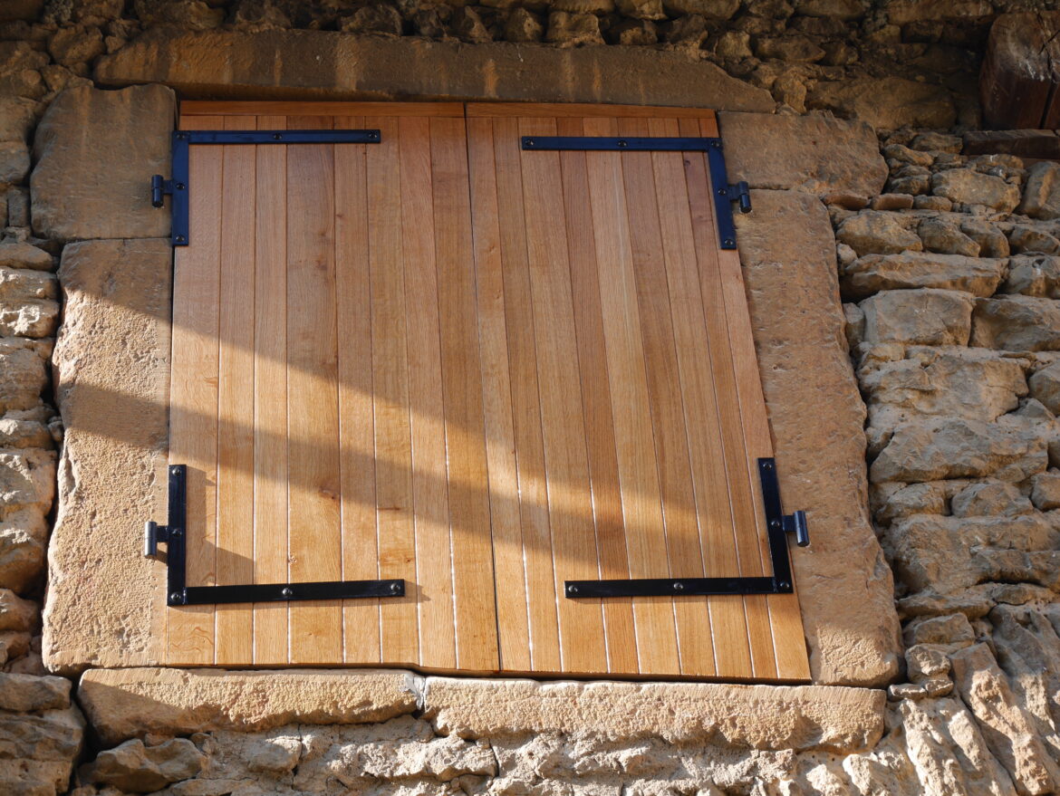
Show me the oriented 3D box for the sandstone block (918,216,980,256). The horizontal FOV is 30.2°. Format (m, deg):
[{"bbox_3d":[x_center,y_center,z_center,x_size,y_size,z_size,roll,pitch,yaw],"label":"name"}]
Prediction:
[{"bbox_3d":[0.930,-0.332,4.416,0.131,0.111,0.110,-1,-32,-6],"label":"sandstone block"}]

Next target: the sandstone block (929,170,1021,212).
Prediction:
[{"bbox_3d":[1.009,-0.437,4.500,0.191,0.117,0.130,-1,-32,-6],"label":"sandstone block"}]

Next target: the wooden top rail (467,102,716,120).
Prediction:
[{"bbox_3d":[0.137,-0.640,4.433,0.566,0.045,0.030,-1,-32,-6],"label":"wooden top rail"}]

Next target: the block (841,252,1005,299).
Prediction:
[{"bbox_3d":[0.937,-0.254,4.760,0.402,0.138,0.150,-1,-32,-6],"label":"block"}]

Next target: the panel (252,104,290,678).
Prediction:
[{"bbox_3d":[-0.527,-0.056,4.003,0.065,1.310,0.028,0,-31,-7],"label":"panel"}]

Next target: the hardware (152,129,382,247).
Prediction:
[{"bbox_3d":[-0.616,-0.488,4.612,0.533,0.341,0.028,-1,-32,-6],"label":"hardware"}]

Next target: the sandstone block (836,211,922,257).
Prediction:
[{"bbox_3d":[0.766,-0.331,4.381,0.197,0.122,0.120,0,-31,-7],"label":"sandstone block"}]

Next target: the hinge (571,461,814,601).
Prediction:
[{"bbox_3d":[0.330,0.287,4.229,0.537,0.343,0.028,-1,-32,-6],"label":"hinge"}]

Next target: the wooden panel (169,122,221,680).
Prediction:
[{"bbox_3d":[-0.738,-0.061,4.355,0.106,1.434,0.030,-1,-32,-6],"label":"wooden panel"}]

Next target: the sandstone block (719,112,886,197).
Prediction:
[{"bbox_3d":[0.615,-0.501,4.520,0.367,0.238,0.200,0,-32,-6],"label":"sandstone block"}]

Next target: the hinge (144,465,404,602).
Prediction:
[{"bbox_3d":[-0.490,0.268,3.780,0.493,0.305,0.030,0,-31,-7],"label":"hinge"}]

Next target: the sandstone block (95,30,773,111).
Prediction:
[{"bbox_3d":[-0.215,-0.697,4.551,1.534,0.208,0.200,1,-32,-5],"label":"sandstone block"}]

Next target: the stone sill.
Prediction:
[{"bbox_3d":[-0.087,0.642,3.759,1.522,0.154,0.220,1,-32,-5],"label":"stone sill"}]

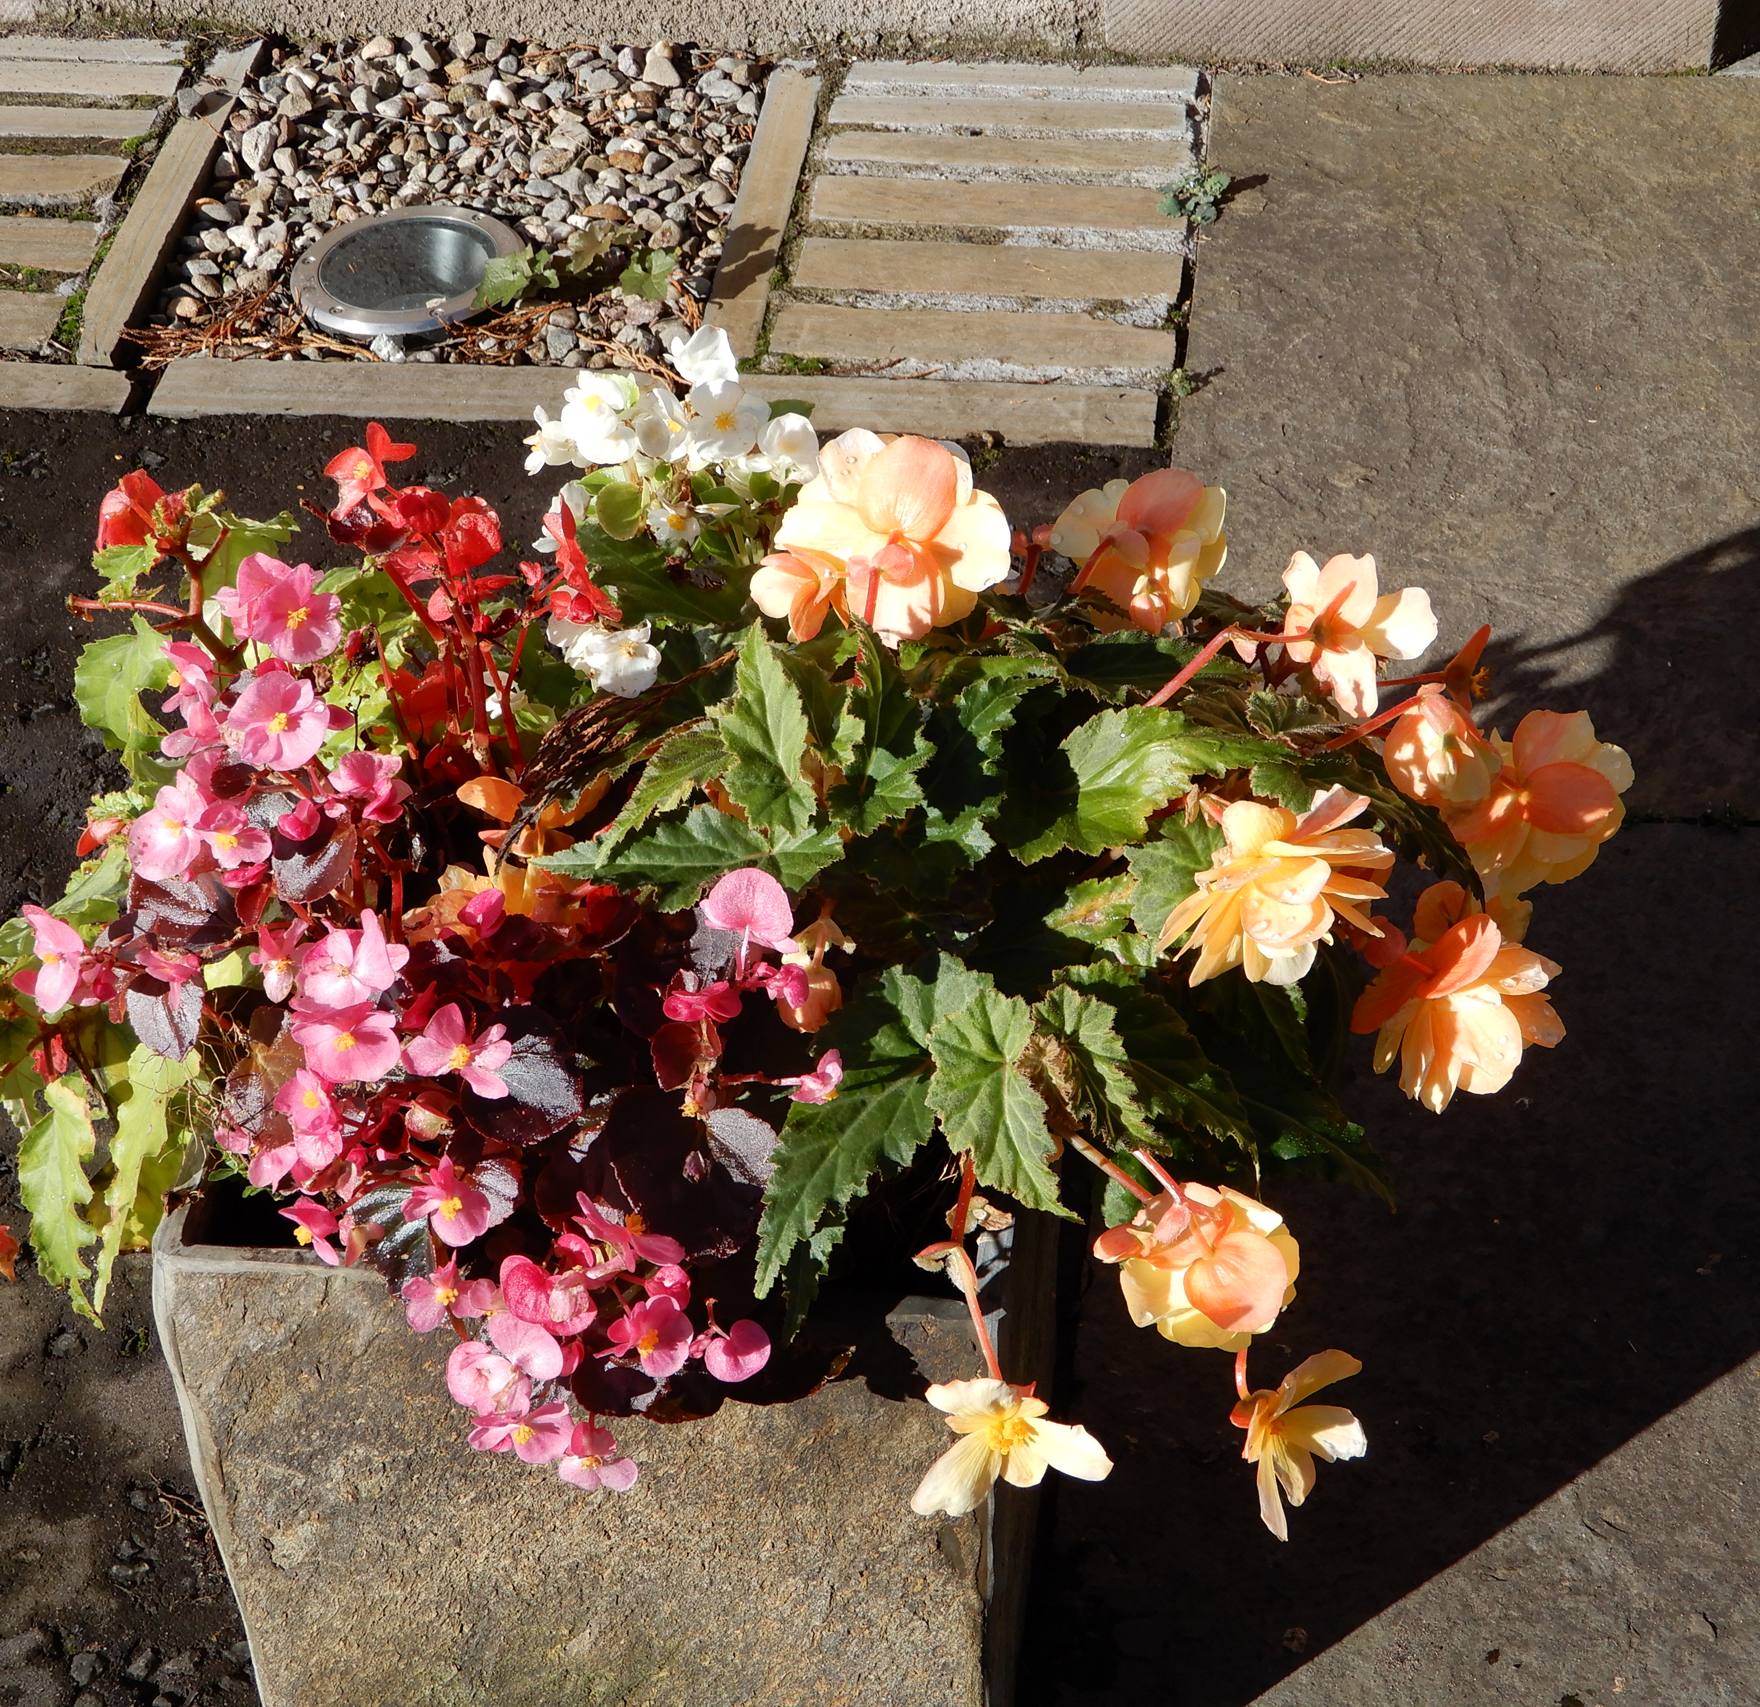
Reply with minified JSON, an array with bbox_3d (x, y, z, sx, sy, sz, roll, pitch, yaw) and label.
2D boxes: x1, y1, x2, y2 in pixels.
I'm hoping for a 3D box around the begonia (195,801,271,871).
[{"bbox_3d":[-0.262,-0.007,1.330,0.032,0.030,0.017,-17,12,-11],"label":"begonia"}]

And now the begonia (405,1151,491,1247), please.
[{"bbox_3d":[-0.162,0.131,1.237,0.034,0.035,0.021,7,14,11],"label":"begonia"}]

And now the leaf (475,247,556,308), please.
[{"bbox_3d":[-0.277,-0.436,2.490,0.060,0.032,0.050,-10,46,-4],"label":"leaf"}]

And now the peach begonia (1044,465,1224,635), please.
[{"bbox_3d":[0.102,-0.118,1.288,0.071,0.067,0.048,0,21,9],"label":"peach begonia"}]

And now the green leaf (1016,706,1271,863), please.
[{"bbox_3d":[0.103,-0.027,1.288,0.106,0.032,0.071,9,74,9],"label":"green leaf"}]

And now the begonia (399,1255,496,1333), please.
[{"bbox_3d":[-0.164,0.168,1.250,0.037,0.032,0.017,-15,9,-9],"label":"begonia"}]

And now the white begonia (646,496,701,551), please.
[{"bbox_3d":[-0.092,-0.148,1.480,0.026,0.025,0.014,-8,14,-3],"label":"white begonia"}]

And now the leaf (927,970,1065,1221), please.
[{"bbox_3d":[0.045,0.090,1.207,0.054,0.025,0.094,-21,90,8],"label":"leaf"}]

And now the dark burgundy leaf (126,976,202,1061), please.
[{"bbox_3d":[-0.264,0.060,1.212,0.028,0.010,0.034,-6,86,11],"label":"dark burgundy leaf"}]

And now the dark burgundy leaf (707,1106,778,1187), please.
[{"bbox_3d":[-0.049,0.106,1.178,0.025,0.010,0.037,-40,74,10],"label":"dark burgundy leaf"}]

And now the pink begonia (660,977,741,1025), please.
[{"bbox_3d":[-0.064,0.053,1.185,0.028,0.022,0.024,0,34,0],"label":"pink begonia"}]

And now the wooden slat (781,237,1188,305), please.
[{"bbox_3d":[0.084,-0.429,2.501,0.290,0.035,0.059,4,46,6],"label":"wooden slat"}]

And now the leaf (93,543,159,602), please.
[{"bbox_3d":[-0.306,-0.114,1.331,0.028,0.012,0.026,13,63,17],"label":"leaf"}]

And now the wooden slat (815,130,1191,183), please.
[{"bbox_3d":[0.102,-0.543,2.612,0.285,0.035,0.041,4,46,6],"label":"wooden slat"}]

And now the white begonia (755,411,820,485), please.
[{"bbox_3d":[-0.038,-0.168,1.369,0.028,0.030,0.021,3,31,7],"label":"white begonia"}]

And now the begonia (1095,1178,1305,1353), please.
[{"bbox_3d":[0.117,0.152,1.217,0.075,0.058,0.065,-2,69,9],"label":"begonia"}]

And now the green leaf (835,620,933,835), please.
[{"bbox_3d":[0.001,-0.050,1.298,0.044,0.088,0.030,0,5,8],"label":"green leaf"}]

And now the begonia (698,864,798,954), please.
[{"bbox_3d":[-0.047,0.021,1.165,0.034,0.029,0.024,3,30,5],"label":"begonia"}]

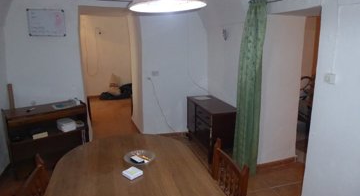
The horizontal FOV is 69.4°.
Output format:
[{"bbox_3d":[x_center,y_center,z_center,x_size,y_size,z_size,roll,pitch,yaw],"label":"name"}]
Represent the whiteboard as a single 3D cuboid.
[{"bbox_3d":[-1.729,-0.981,3.386,0.440,0.330,0.025,-9,15,-31],"label":"whiteboard"}]

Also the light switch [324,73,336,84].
[{"bbox_3d":[1.069,-0.140,1.856,0.036,0.070,0.068,-5,13,-15],"label":"light switch"}]

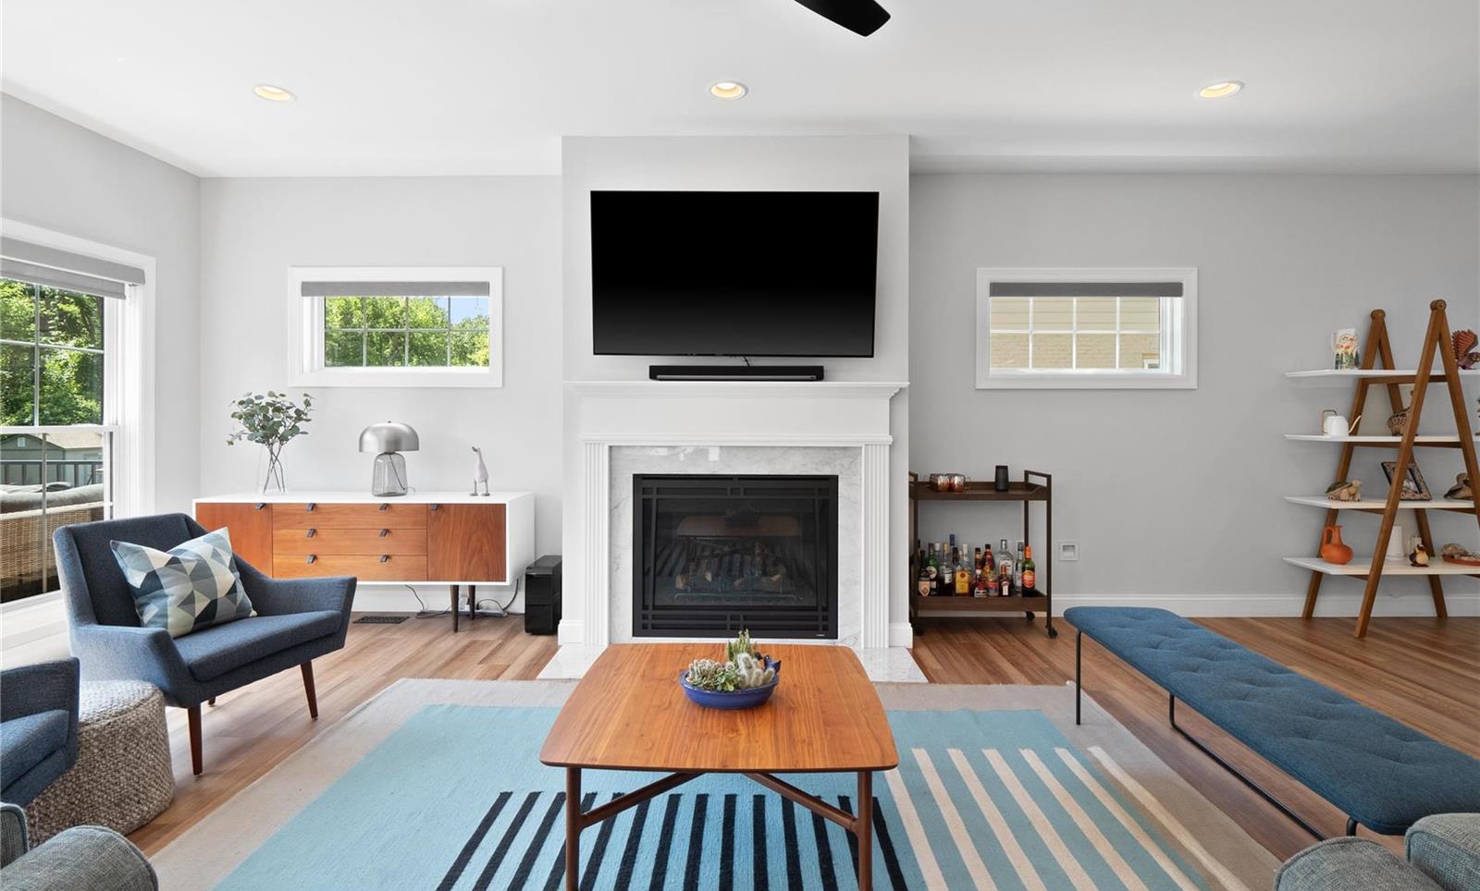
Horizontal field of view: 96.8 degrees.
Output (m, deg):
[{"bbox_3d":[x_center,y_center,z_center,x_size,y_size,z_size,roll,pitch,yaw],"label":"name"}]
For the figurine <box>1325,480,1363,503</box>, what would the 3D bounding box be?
[{"bbox_3d":[3.490,0.257,3.810,0.125,0.120,0.165,0,1,-7],"label":"figurine"}]

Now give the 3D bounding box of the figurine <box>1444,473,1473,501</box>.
[{"bbox_3d":[4.250,0.237,3.870,0.100,0.157,0.165,0,2,-18],"label":"figurine"}]

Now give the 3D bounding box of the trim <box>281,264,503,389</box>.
[{"bbox_3d":[-2.149,-0.740,4.115,1.340,0.750,0.090,0,2,1],"label":"trim"}]

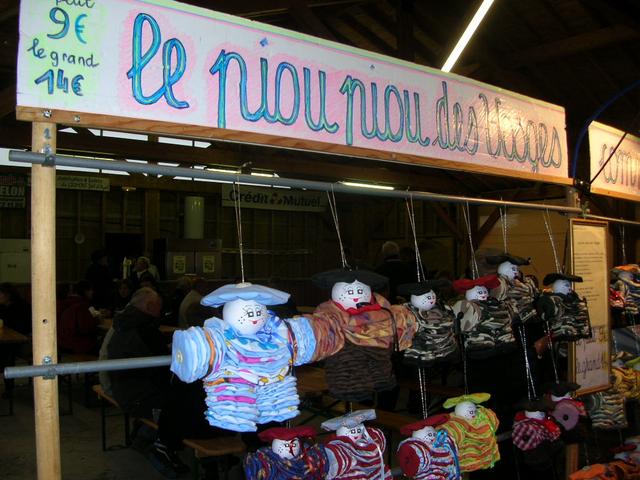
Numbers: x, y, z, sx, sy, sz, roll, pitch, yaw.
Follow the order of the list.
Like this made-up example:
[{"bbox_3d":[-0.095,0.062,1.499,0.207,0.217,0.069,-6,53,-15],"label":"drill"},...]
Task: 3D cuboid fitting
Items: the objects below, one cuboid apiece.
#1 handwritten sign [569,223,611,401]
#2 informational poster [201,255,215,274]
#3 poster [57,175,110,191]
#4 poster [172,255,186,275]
[{"bbox_3d":[1.046,0.261,2.500,0.285,0.670,0.030,2,-3,-37],"label":"handwritten sign"},{"bbox_3d":[-2.042,0.452,11.850,0.215,0.305,0.010,1,-3,-25],"label":"informational poster"},{"bbox_3d":[-4.147,-0.999,11.300,0.990,0.250,0.020,1,-3,-25],"label":"poster"},{"bbox_3d":[-2.510,0.445,11.600,0.215,0.305,0.010,1,-3,-25],"label":"poster"}]

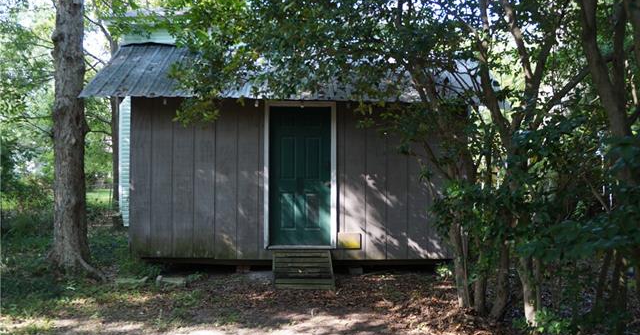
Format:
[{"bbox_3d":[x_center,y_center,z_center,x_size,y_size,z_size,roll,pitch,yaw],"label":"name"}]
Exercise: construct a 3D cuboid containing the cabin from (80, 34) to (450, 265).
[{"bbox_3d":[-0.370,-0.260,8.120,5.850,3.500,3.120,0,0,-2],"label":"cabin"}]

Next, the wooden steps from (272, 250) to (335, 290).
[{"bbox_3d":[-0.230,1.375,6.540,0.810,0.420,0.640,0,0,-3],"label":"wooden steps"}]

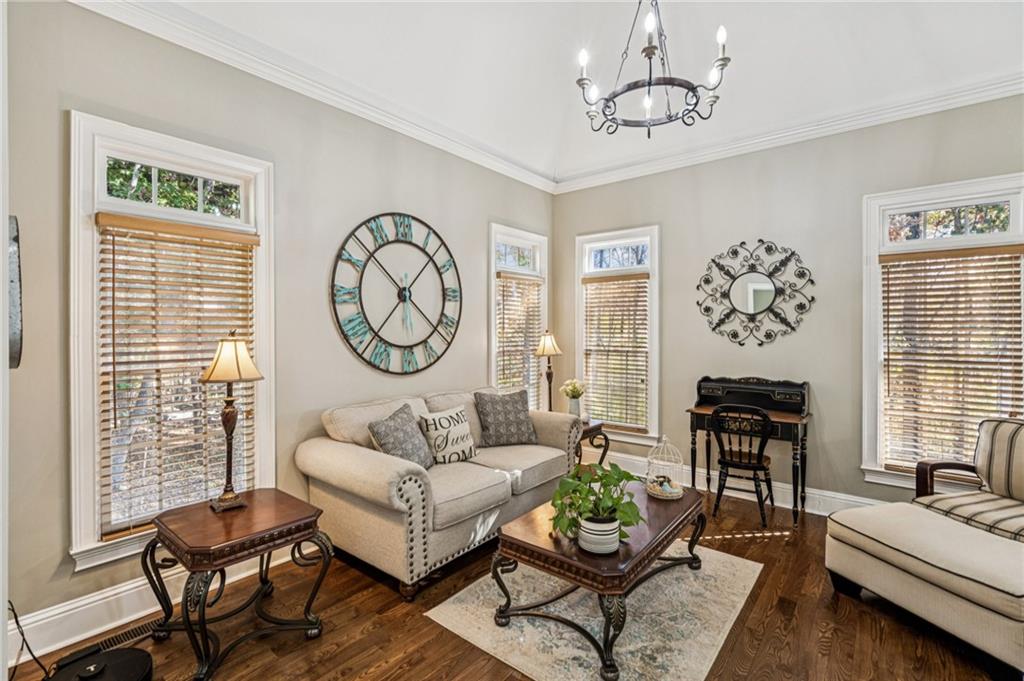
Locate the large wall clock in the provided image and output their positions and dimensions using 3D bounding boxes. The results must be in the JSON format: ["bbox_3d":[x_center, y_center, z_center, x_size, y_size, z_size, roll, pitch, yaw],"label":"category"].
[{"bbox_3d":[-0.783,-0.339,3.367,0.042,1.176,1.169,1,1,40],"label":"large wall clock"}]

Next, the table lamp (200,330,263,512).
[{"bbox_3d":[-1.386,0.379,2.237,0.252,0.861,0.252,1,1,40],"label":"table lamp"}]

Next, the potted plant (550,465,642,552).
[{"bbox_3d":[0.417,0.756,2.109,0.378,0.371,0.385,1,1,40],"label":"potted plant"}]

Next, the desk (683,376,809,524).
[{"bbox_3d":[1.871,0.830,3.640,0.819,1.025,0.420,1,1,40],"label":"desk"}]

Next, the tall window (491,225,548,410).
[{"bbox_3d":[0.084,-0.056,4.587,0.100,2.085,0.883,2,2,39],"label":"tall window"}]

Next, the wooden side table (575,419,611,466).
[{"bbox_3d":[0.477,1.052,4.220,0.602,0.554,0.602,1,1,40],"label":"wooden side table"}]

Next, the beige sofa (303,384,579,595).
[{"bbox_3d":[-0.358,0.875,3.264,0.882,0.938,1.890,1,1,40],"label":"beige sofa"}]

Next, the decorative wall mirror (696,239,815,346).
[{"bbox_3d":[1.981,-0.391,3.757,0.889,0.882,0.042,1,1,40],"label":"decorative wall mirror"}]

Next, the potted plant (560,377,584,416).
[{"bbox_3d":[0.573,0.566,4.259,0.217,0.420,0.217,0,1,0],"label":"potted plant"}]

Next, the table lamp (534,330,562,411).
[{"bbox_3d":[0.359,0.347,4.327,0.252,0.861,0.252,0,1,0],"label":"table lamp"}]

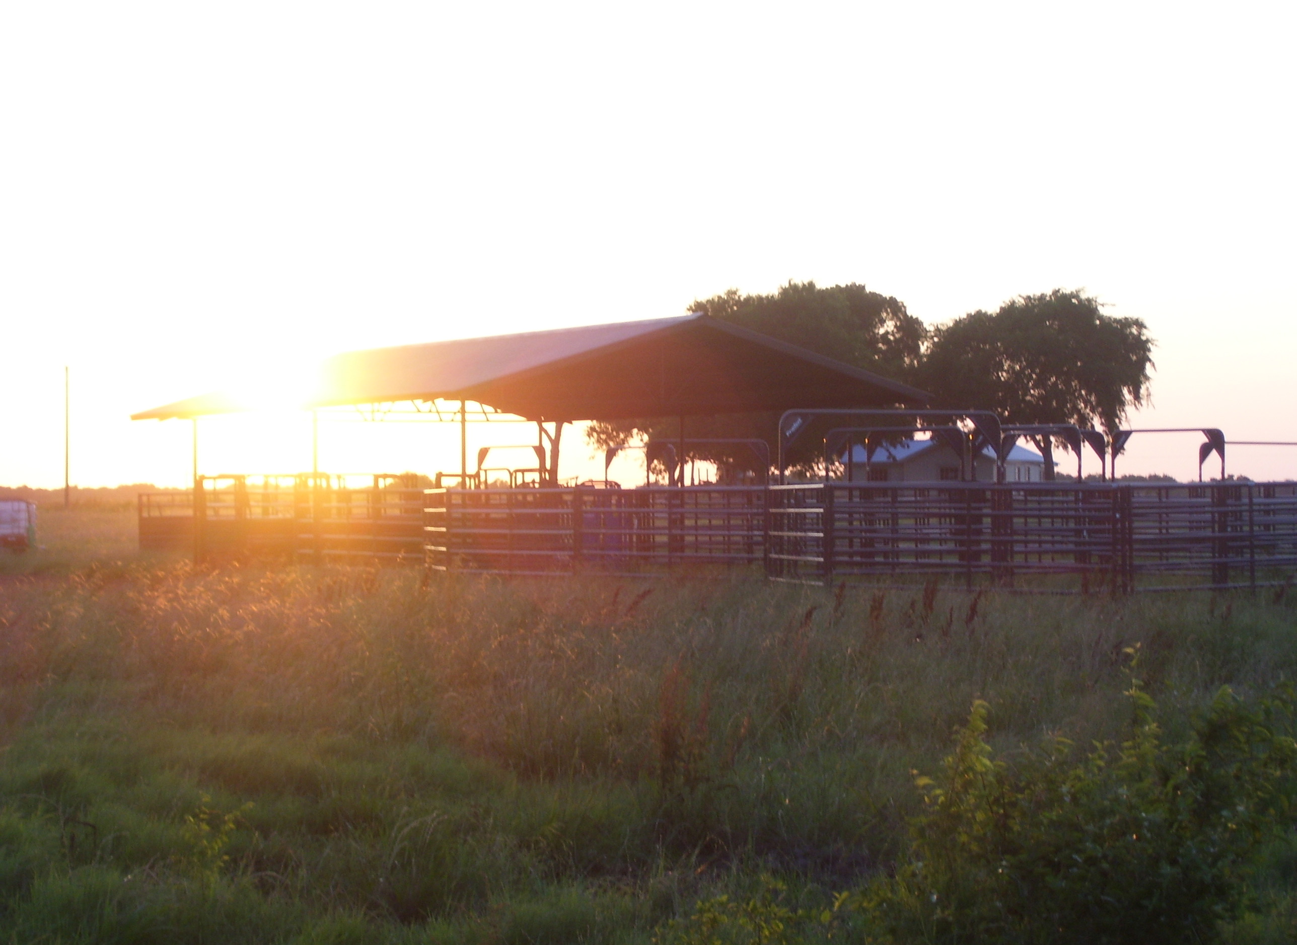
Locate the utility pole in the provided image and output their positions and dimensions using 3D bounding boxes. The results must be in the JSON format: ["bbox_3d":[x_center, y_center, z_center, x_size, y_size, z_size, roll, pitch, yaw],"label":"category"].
[{"bbox_3d":[-38.362,-2.239,215.000,0.250,9.490,0.250,-1,0,0],"label":"utility pole"}]

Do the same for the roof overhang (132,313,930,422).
[{"bbox_3d":[-2.892,-1.970,65.020,9.830,1.553,15.581,0,0,-30],"label":"roof overhang"}]

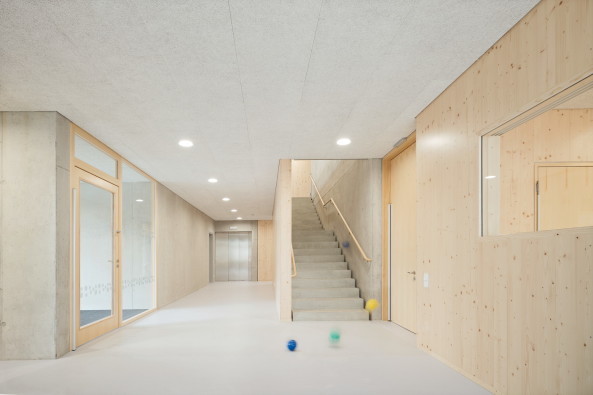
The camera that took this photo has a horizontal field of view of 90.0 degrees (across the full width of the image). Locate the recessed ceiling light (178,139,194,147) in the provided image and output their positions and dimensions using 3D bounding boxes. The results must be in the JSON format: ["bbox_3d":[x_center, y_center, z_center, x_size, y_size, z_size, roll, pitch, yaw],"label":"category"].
[{"bbox_3d":[-1.616,-0.792,4.350,0.205,0.040,0.205,0,-5,0],"label":"recessed ceiling light"}]

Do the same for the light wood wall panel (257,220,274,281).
[{"bbox_3d":[-1.391,2.392,13.300,0.730,2.720,0.090,0,-5,0],"label":"light wood wall panel"}]

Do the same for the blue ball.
[{"bbox_3d":[-0.051,1.745,3.500,0.115,0.120,0.115,0,-5,0],"label":"blue ball"}]

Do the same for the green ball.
[{"bbox_3d":[0.472,1.719,3.640,0.122,0.130,0.122,0,-5,0],"label":"green ball"}]

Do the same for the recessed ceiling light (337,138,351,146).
[{"bbox_3d":[0.686,-0.798,4.300,0.205,0.040,0.205,0,-5,0],"label":"recessed ceiling light"}]

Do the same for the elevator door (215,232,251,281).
[{"bbox_3d":[-2.845,2.661,13.300,1.620,2.200,0.100,0,-5,0],"label":"elevator door"}]

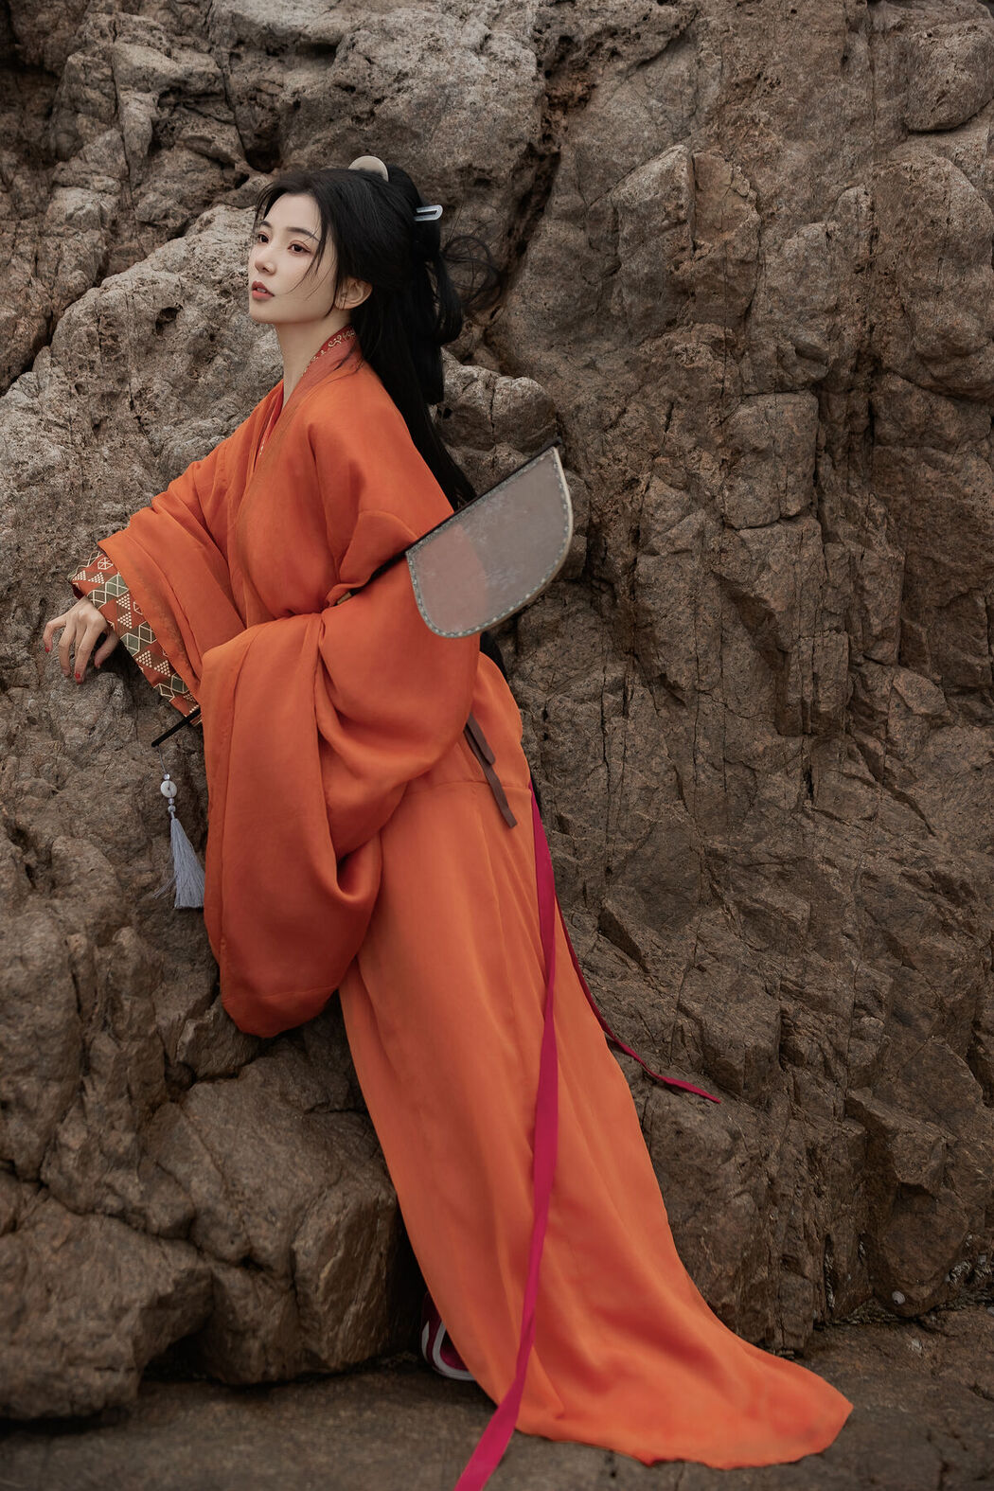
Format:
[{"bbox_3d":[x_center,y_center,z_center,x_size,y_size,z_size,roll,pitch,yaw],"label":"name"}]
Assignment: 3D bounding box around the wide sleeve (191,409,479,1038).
[{"bbox_3d":[-0.213,-0.039,3.880,0.320,0.845,0.260,0,0,-18],"label":"wide sleeve"}]

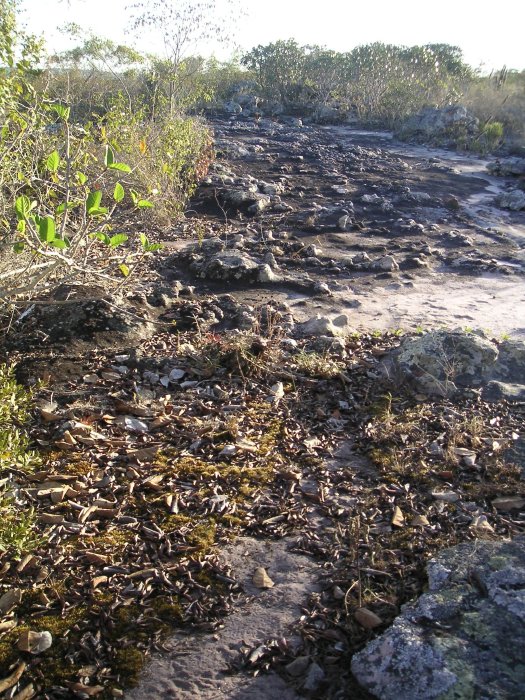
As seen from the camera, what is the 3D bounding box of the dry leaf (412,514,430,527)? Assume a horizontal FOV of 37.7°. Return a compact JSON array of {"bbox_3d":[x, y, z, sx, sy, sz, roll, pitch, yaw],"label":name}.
[{"bbox_3d":[0.557,0.601,2.702,0.058,0.028,0.040,0,20,0],"label":"dry leaf"}]

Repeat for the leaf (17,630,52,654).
[{"bbox_3d":[-0.625,0.806,2.114,0.085,0.040,0.058,0,20,0],"label":"leaf"}]

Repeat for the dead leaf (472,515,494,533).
[{"bbox_3d":[0.765,0.606,2.675,0.068,0.038,0.050,0,20,0],"label":"dead leaf"}]

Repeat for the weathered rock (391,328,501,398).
[{"bbox_3d":[0.900,0.060,3.863,0.510,0.230,0.370,-3,20,-8],"label":"weathered rock"}]

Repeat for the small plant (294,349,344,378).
[{"bbox_3d":[0.299,0.071,4.062,0.250,0.120,0.180,0,20,0],"label":"small plant"}]

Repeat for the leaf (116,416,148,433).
[{"bbox_3d":[-0.577,0.332,3.430,0.115,0.040,0.080,0,20,0],"label":"leaf"}]

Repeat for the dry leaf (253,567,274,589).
[{"bbox_3d":[0.004,0.711,2.398,0.052,0.030,0.072,-9,22,-23],"label":"dry leaf"}]

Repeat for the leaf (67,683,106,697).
[{"bbox_3d":[-0.452,0.868,1.965,0.094,0.018,0.033,4,21,11],"label":"leaf"}]

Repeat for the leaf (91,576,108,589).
[{"bbox_3d":[-0.503,0.720,2.381,0.050,0.022,0.042,0,20,0],"label":"leaf"}]

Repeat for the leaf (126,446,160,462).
[{"bbox_3d":[-0.488,0.429,3.156,0.120,0.040,0.060,0,20,0],"label":"leaf"}]

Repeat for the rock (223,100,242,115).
[{"bbox_3d":[-1.054,-8.551,27.091,0.620,0.420,0.450,0,20,0],"label":"rock"}]

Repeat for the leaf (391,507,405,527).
[{"bbox_3d":[0.475,0.587,2.709,0.042,0.035,0.070,-2,20,-5],"label":"leaf"}]

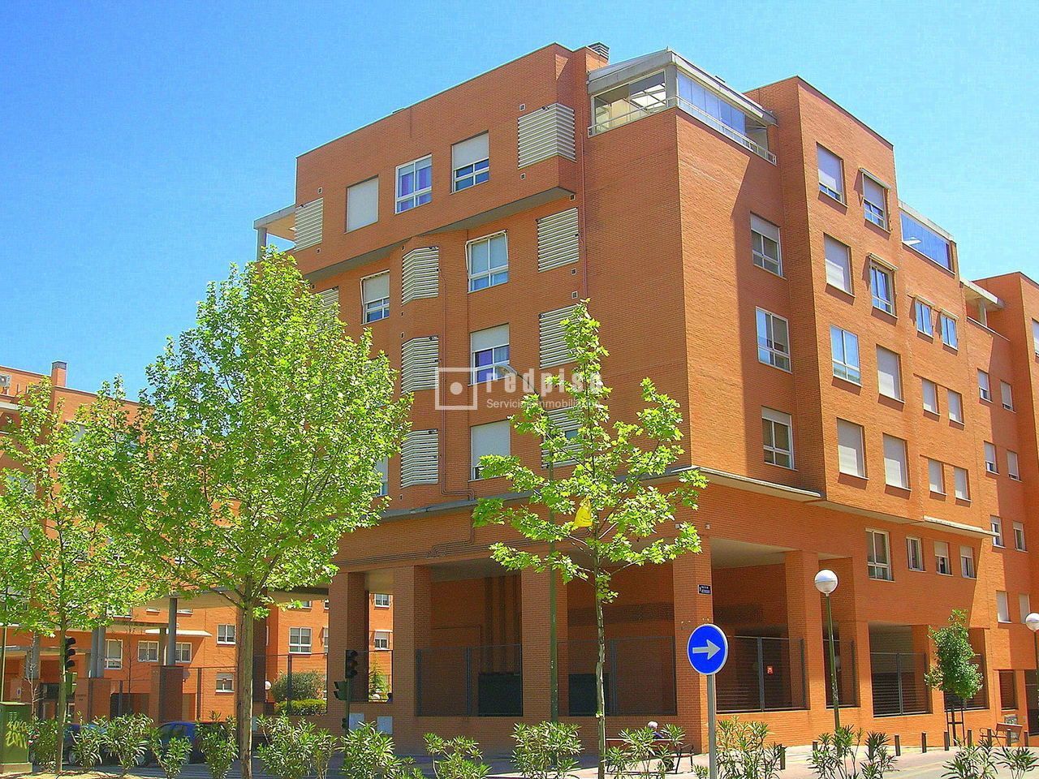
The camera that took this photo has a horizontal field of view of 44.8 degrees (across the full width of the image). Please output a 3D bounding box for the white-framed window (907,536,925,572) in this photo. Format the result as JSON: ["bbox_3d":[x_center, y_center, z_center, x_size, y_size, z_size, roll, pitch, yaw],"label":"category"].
[{"bbox_3d":[13.462,5.640,43.102,0.180,1.137,1.182,-12,-18,40],"label":"white-framed window"}]

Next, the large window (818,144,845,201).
[{"bbox_3d":[10.106,-6.950,41.064,0.180,1.701,1.817,-12,-18,40],"label":"large window"}]

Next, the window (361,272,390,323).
[{"bbox_3d":[-4.700,-3.105,42.558,1.530,1.620,0.170,-12,-17,40],"label":"window"}]

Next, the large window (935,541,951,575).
[{"bbox_3d":[14.960,5.997,44.787,0.160,1.160,1.280,-12,-18,40],"label":"large window"}]

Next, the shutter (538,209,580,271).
[{"bbox_3d":[1.150,-4.443,37.510,1.520,1.660,0.130,-12,-17,40],"label":"shutter"}]

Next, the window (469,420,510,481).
[{"bbox_3d":[-0.872,1.897,39.351,1.655,1.694,0.138,-12,-18,40],"label":"window"}]

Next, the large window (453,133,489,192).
[{"bbox_3d":[-1.473,-7.052,39.584,1.580,1.640,0.170,-12,-17,40],"label":"large window"}]

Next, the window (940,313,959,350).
[{"bbox_3d":[16.496,-2.239,48.667,0.160,1.270,1.430,-12,-18,40],"label":"window"}]

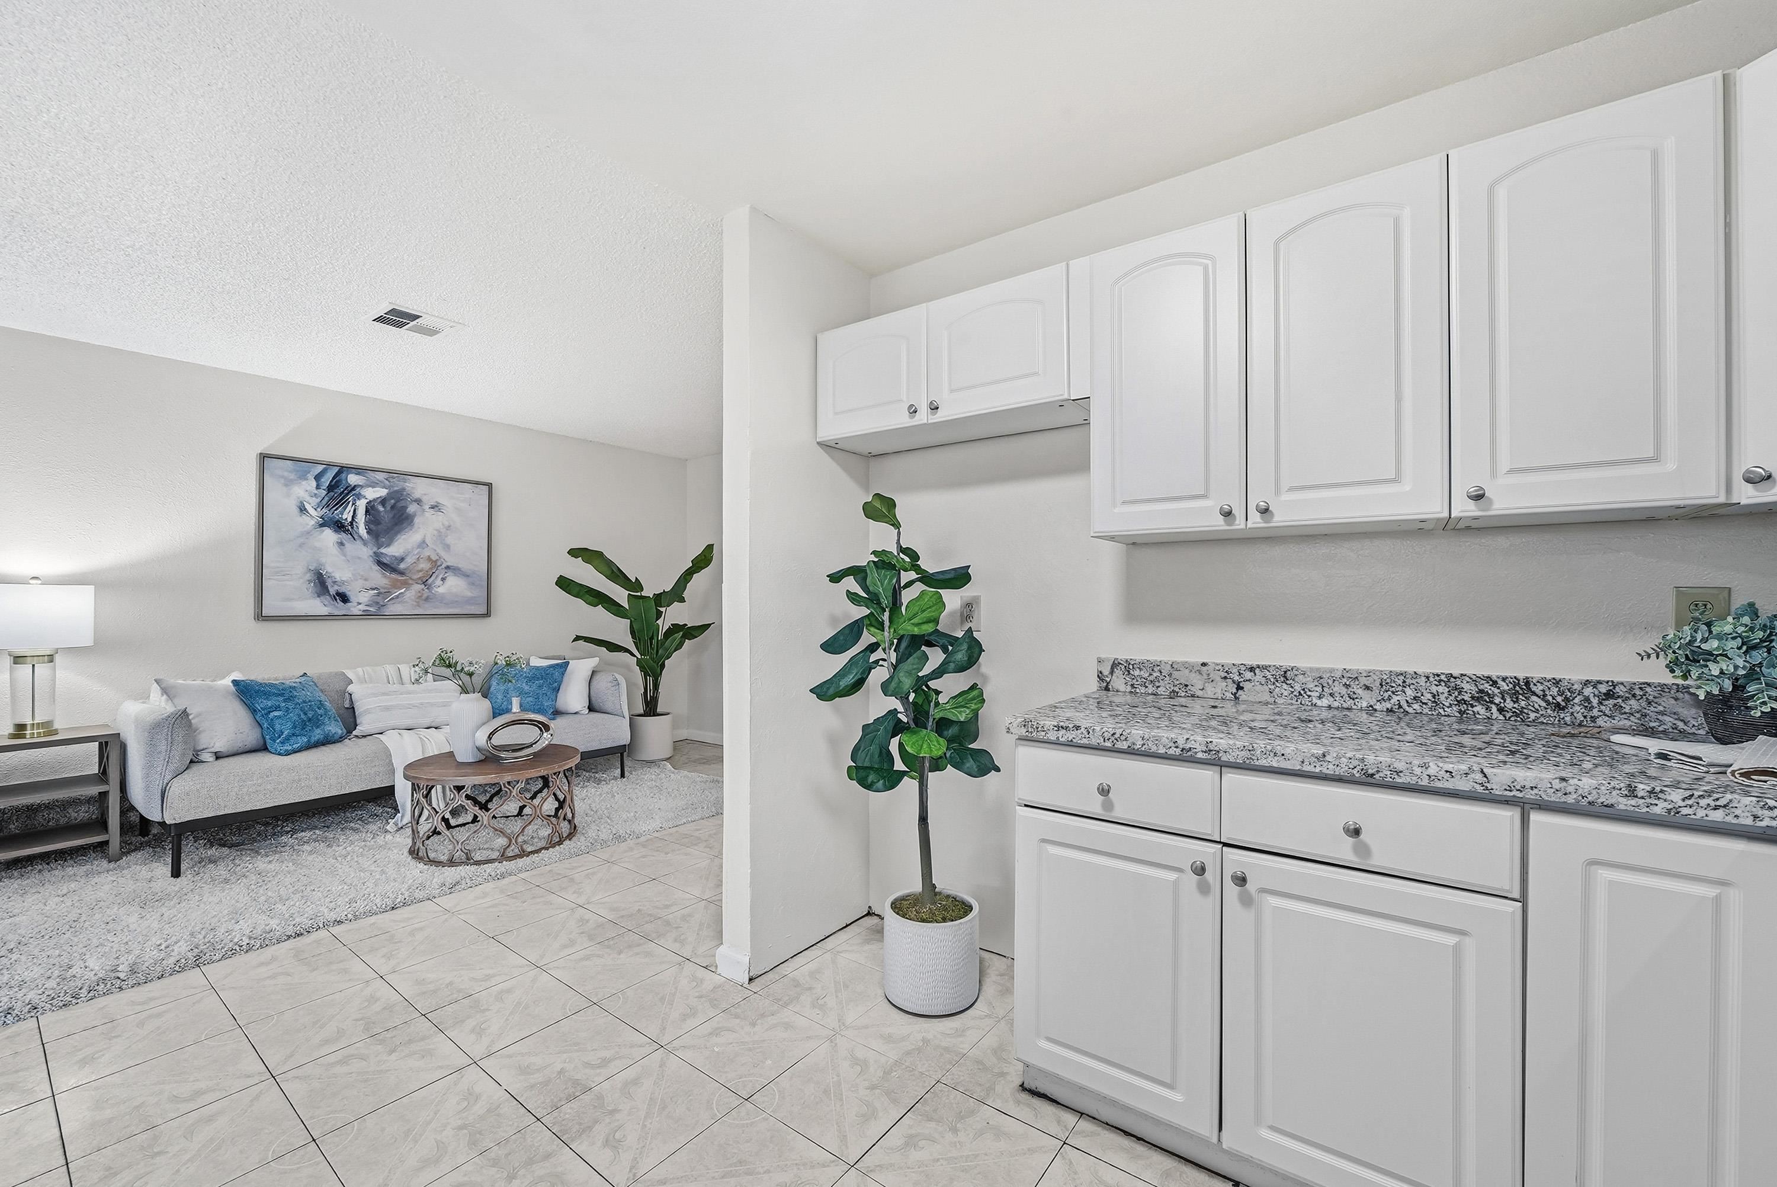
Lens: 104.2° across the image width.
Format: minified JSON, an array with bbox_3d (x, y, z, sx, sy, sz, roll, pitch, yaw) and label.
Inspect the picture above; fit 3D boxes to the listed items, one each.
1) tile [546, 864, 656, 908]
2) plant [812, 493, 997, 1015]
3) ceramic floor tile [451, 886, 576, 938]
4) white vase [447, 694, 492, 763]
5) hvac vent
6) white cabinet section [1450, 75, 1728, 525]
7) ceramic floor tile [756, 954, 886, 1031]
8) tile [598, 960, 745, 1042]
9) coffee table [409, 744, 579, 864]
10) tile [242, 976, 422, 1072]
[{"bbox_3d":[-1.219,1.222,2.902,0.325,0.010,0.325,0,-1,37],"label":"tile"},{"bbox_3d":[0.049,0.454,2.127,0.570,1.530,0.520,0,0,0],"label":"plant"},{"bbox_3d":[-1.427,1.223,2.658,0.330,0.010,0.330,0,0,37],"label":"ceramic floor tile"},{"bbox_3d":[-2.030,0.655,3.370,0.177,0.315,0.177,0,0,37],"label":"white vase"},{"bbox_3d":[-2.102,-1.202,3.086,0.250,0.020,0.300,0,-1,37],"label":"hvac vent"},{"bbox_3d":[1.388,-0.527,1.428,0.371,0.753,0.312,0,0,36],"label":"white cabinet section"},{"bbox_3d":[-0.175,1.228,2.155,0.331,0.010,0.331,0,-1,37],"label":"ceramic floor tile"},{"bbox_3d":[-0.629,1.209,2.057,0.325,0.010,0.325,0,-1,37],"label":"tile"},{"bbox_3d":[-1.906,1.009,3.373,0.750,0.395,0.750,0,-1,0],"label":"coffee table"},{"bbox_3d":[-1.567,1.218,1.953,0.330,0.010,0.330,0,0,37],"label":"tile"}]

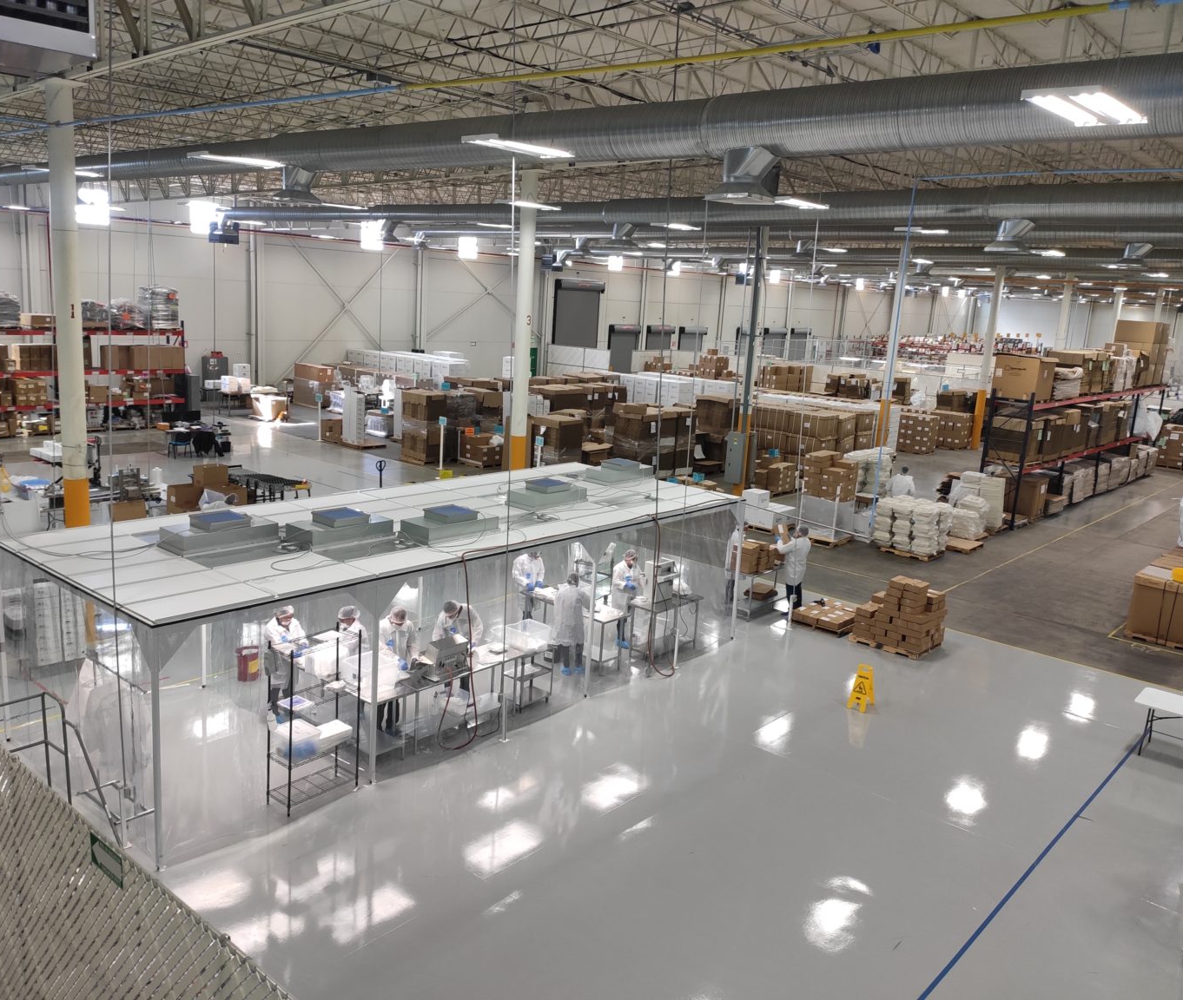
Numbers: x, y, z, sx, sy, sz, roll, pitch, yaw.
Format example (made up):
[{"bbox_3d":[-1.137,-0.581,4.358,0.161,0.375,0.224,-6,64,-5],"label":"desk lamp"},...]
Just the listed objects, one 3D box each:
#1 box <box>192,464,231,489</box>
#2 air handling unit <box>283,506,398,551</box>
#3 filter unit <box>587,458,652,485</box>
[{"bbox_3d":[-8.578,-0.556,22.545,0.600,0.430,0.470,-7,16,-41],"label":"box"},{"bbox_3d":[-3.051,0.316,12.151,0.570,0.310,1.180,13,15,39],"label":"air handling unit"},{"bbox_3d":[0.470,-0.495,17.103,0.570,0.310,1.180,13,15,39],"label":"filter unit"}]

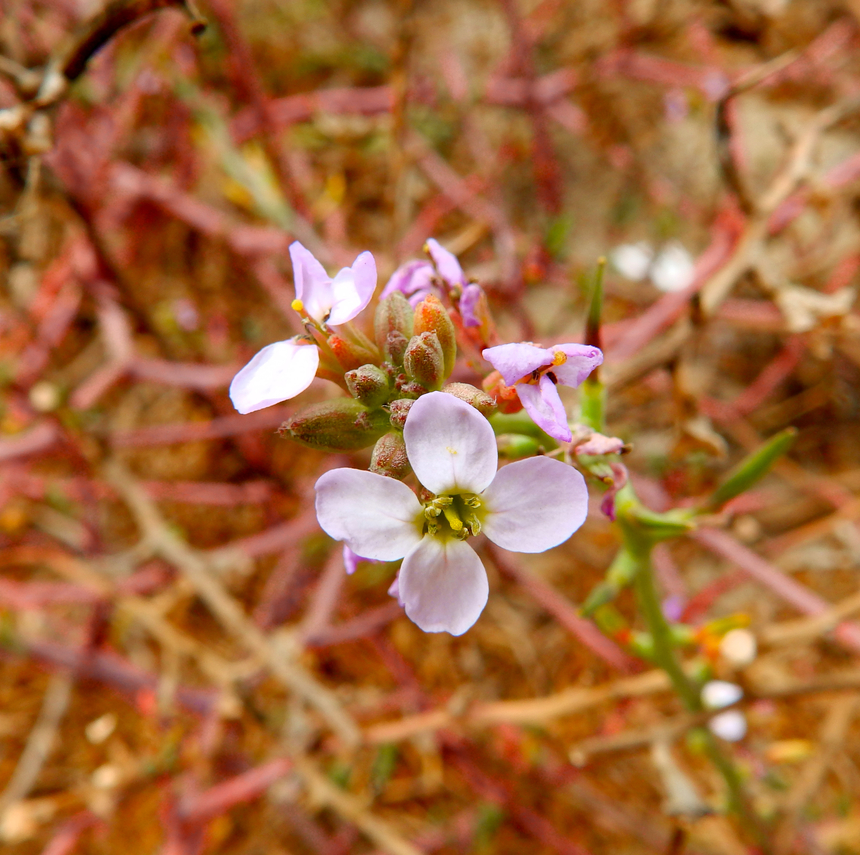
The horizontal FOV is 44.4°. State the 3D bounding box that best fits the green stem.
[{"bbox_3d":[0.034,0.035,0.128,0.005,0.073,0.005,-17,39,13],"label":"green stem"}]

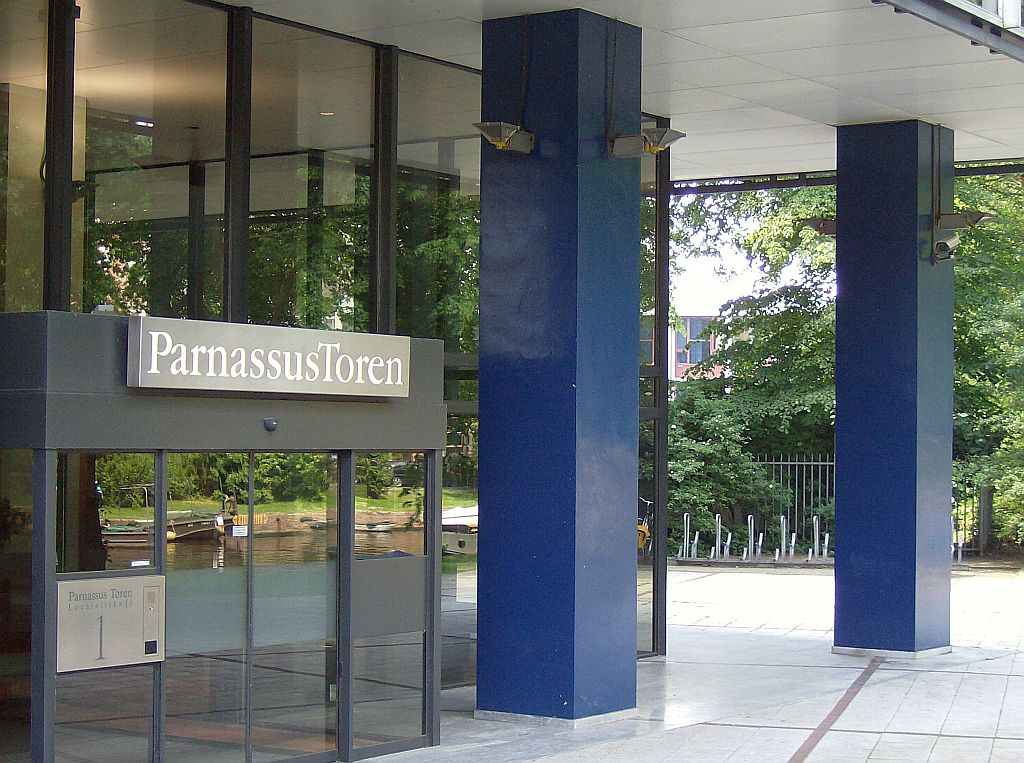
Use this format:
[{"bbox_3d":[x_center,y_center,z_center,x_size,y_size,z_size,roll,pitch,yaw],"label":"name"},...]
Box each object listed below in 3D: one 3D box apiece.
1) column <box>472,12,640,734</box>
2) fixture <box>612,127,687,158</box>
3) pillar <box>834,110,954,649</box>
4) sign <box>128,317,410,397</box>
[{"bbox_3d":[0.378,-0.128,16.309,0.906,5.400,0.906,-1,-2,34],"label":"column"},{"bbox_3d":[1.042,-1.835,16.001,0.567,0.196,0.243,-1,-2,34],"label":"fixture"},{"bbox_3d":[3.985,0.054,21.562,0.906,5.400,0.906,-1,-2,34],"label":"pillar"},{"bbox_3d":[-1.489,-0.136,13.218,0.115,0.411,2.598,-1,-2,34],"label":"sign"}]

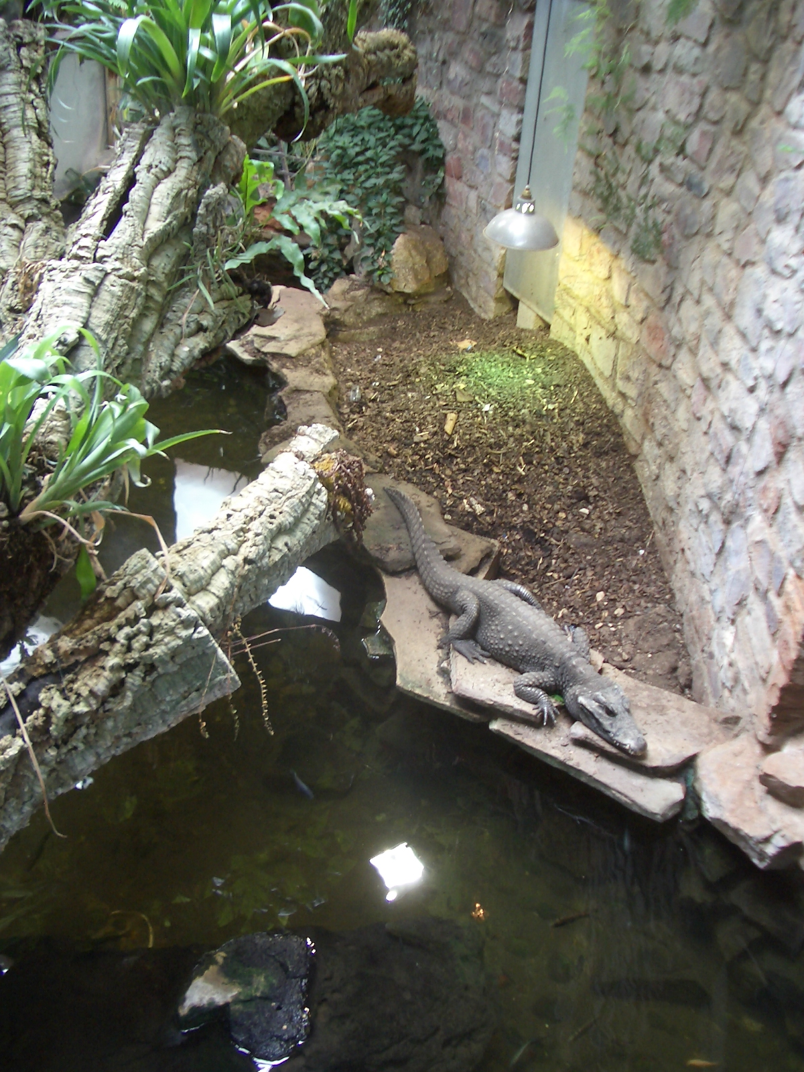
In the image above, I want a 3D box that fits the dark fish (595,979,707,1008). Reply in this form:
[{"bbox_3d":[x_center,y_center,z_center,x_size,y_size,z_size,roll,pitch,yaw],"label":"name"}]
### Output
[{"bbox_3d":[0.598,1.095,2.590,0.279,0.070,0.042,4,36,0],"label":"dark fish"}]

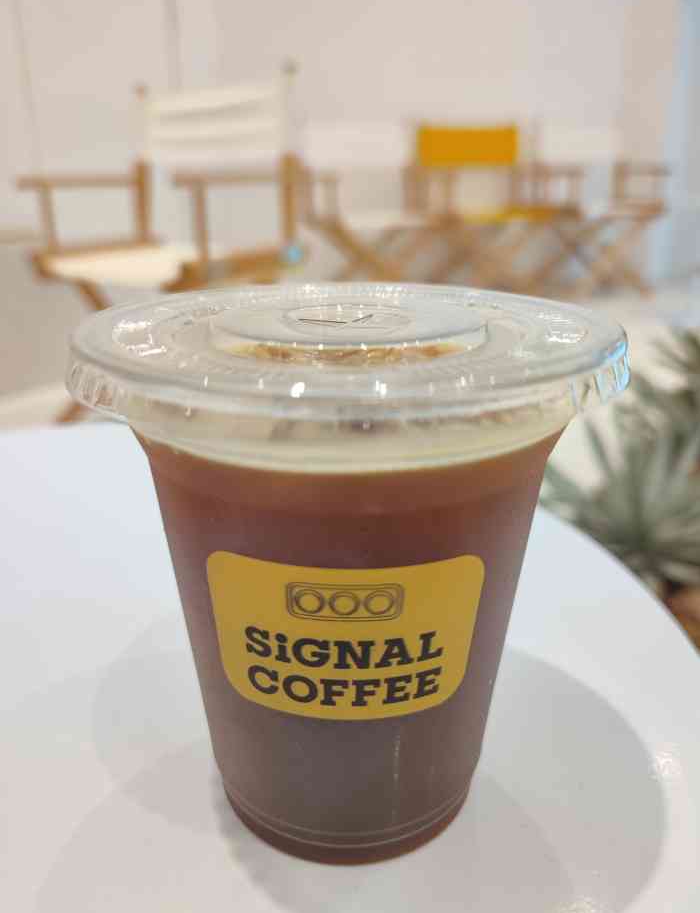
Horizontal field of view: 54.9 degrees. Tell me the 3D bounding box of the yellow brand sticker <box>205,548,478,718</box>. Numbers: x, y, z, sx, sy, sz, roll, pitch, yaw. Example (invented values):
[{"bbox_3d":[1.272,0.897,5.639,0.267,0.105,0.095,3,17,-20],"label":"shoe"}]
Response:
[{"bbox_3d":[-0.001,0.030,0.114,0.046,0.033,0.008,0,26,0],"label":"yellow brand sticker"}]

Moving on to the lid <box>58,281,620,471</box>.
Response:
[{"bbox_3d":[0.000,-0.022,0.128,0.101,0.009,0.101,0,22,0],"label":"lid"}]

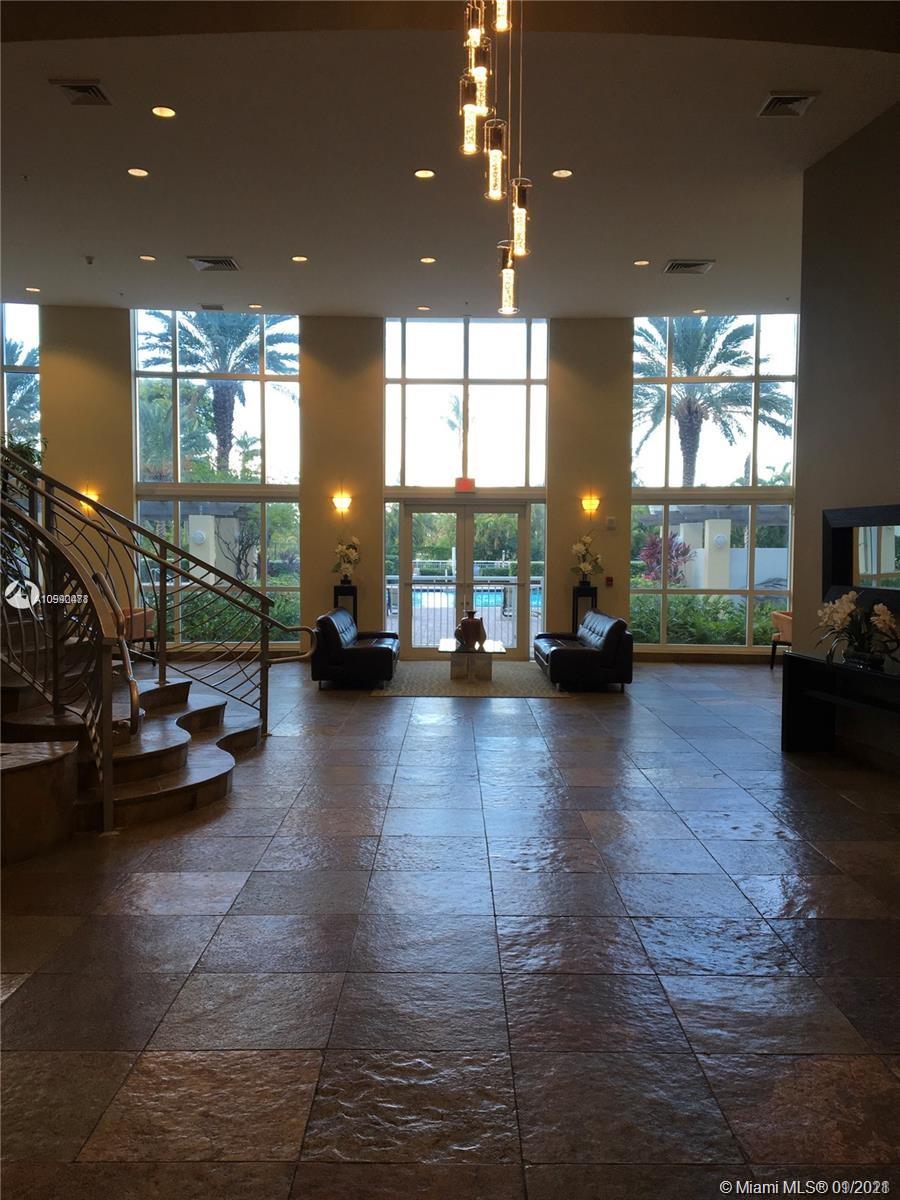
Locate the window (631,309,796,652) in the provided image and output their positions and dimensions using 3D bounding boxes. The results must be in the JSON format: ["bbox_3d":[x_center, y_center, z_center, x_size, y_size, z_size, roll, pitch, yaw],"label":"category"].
[{"bbox_3d":[3.666,-1.592,14.036,2.249,4.685,0.120,0,3,5],"label":"window"}]

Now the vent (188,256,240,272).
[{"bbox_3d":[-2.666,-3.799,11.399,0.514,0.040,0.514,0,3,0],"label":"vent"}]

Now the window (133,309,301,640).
[{"bbox_3d":[-3.228,-1.631,14.037,2.262,4.650,0.120,0,3,-7],"label":"window"}]

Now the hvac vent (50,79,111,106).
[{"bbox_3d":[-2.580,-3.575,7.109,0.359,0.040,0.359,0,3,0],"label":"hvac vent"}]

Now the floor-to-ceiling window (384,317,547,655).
[{"bbox_3d":[0.229,-1.555,14.248,2.292,4.804,0.120,0,3,0],"label":"floor-to-ceiling window"}]

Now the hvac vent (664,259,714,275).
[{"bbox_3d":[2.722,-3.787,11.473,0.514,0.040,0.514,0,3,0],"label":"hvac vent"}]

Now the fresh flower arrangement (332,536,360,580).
[{"bbox_3d":[-1.411,-0.552,13.711,0.381,0.626,0.342,0,3,0],"label":"fresh flower arrangement"}]

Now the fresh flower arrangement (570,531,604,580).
[{"bbox_3d":[1.867,-0.579,13.701,0.457,0.679,0.411,0,3,0],"label":"fresh flower arrangement"}]

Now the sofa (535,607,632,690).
[{"bbox_3d":[1.580,0.554,12.189,0.912,0.849,1.988,0,3,0],"label":"sofa"}]

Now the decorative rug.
[{"bbox_3d":[0.245,0.953,12.471,2.182,0.015,3.268,0,3,0],"label":"decorative rug"}]

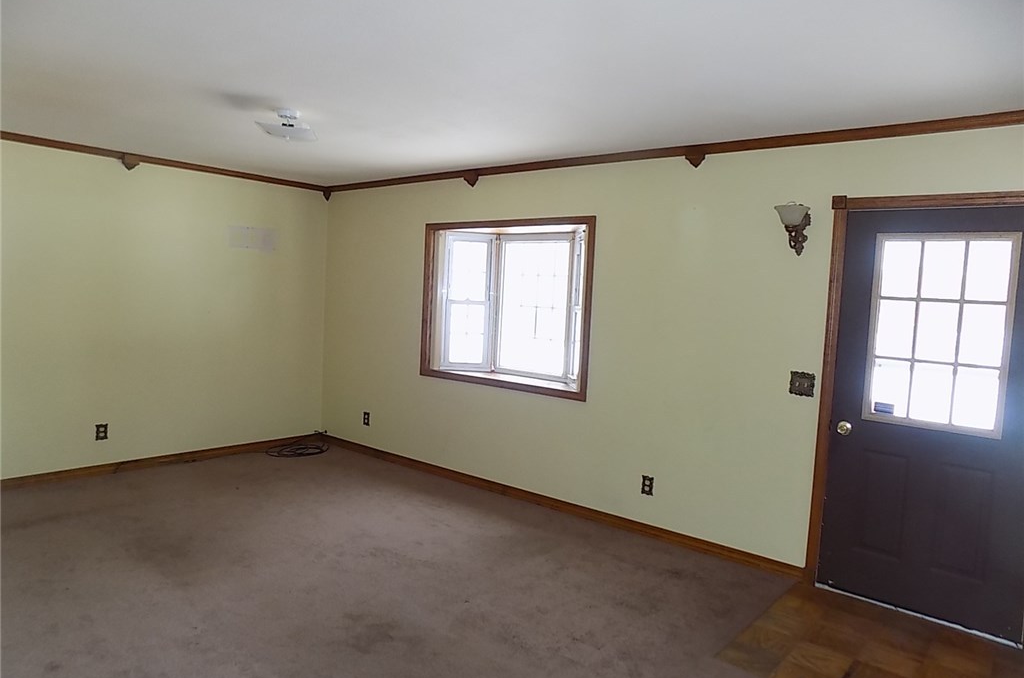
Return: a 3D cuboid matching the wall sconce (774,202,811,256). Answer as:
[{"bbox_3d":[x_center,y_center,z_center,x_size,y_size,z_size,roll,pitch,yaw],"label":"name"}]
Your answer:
[{"bbox_3d":[1.515,-0.596,3.658,0.182,0.280,0.230,6,5,39],"label":"wall sconce"}]

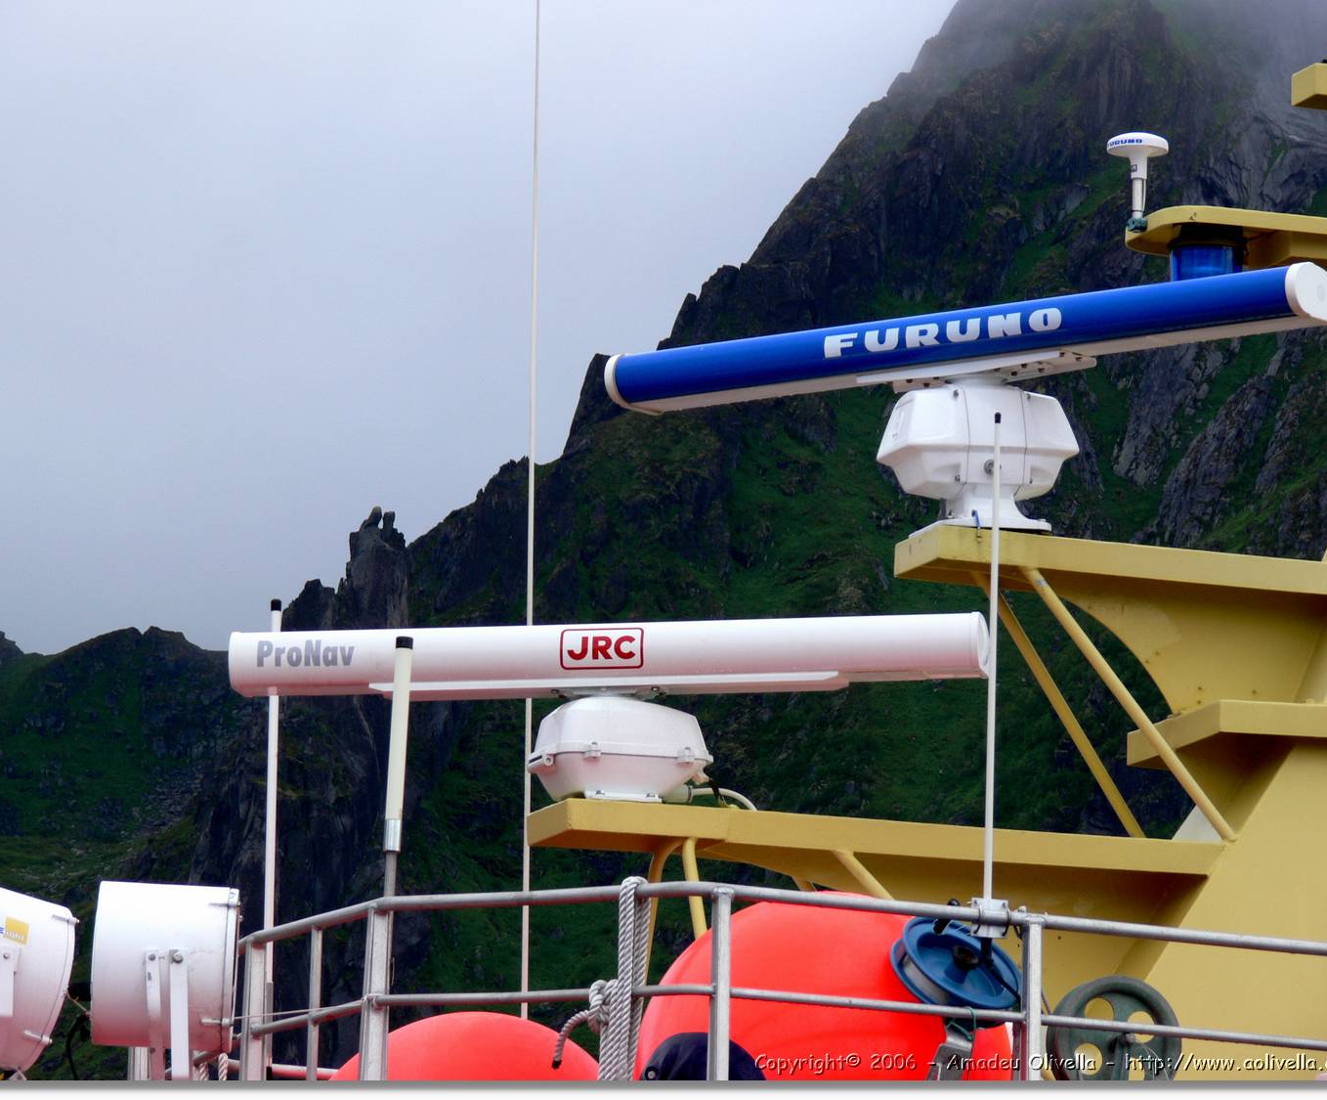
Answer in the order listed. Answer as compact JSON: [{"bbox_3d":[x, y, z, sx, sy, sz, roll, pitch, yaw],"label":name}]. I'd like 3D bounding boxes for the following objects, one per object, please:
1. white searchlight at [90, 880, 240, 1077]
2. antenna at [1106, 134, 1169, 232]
[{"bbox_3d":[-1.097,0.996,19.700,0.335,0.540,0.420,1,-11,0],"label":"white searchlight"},{"bbox_3d":[1.140,-0.884,21.450,0.148,0.230,0.148,1,-11,0],"label":"antenna"}]

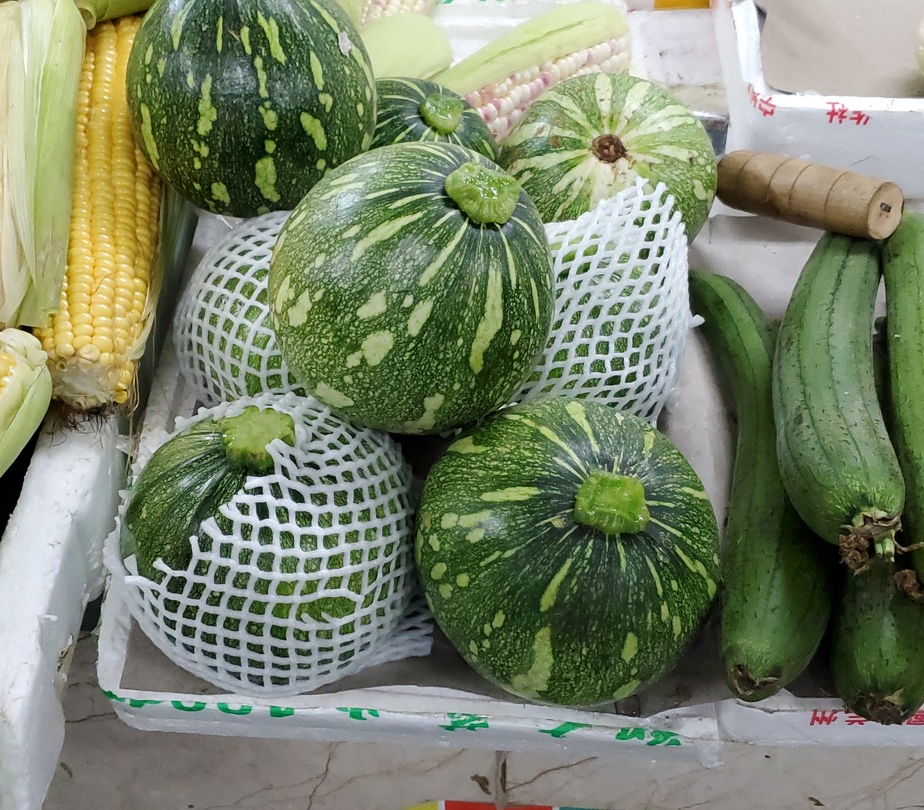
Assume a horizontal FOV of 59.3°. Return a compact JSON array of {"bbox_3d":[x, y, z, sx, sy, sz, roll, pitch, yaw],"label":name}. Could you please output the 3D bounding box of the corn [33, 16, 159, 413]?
[{"bbox_3d":[-0.189,-0.115,0.433,0.056,0.056,0.230,-3,73,-3],"label":"corn"}]

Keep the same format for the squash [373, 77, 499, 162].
[{"bbox_3d":[-0.042,-0.163,0.581,0.138,0.135,0.138,7,51,-13],"label":"squash"}]

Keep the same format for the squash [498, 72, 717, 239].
[{"bbox_3d":[0.103,-0.166,0.583,0.143,0.143,0.135,-9,13,12],"label":"squash"}]

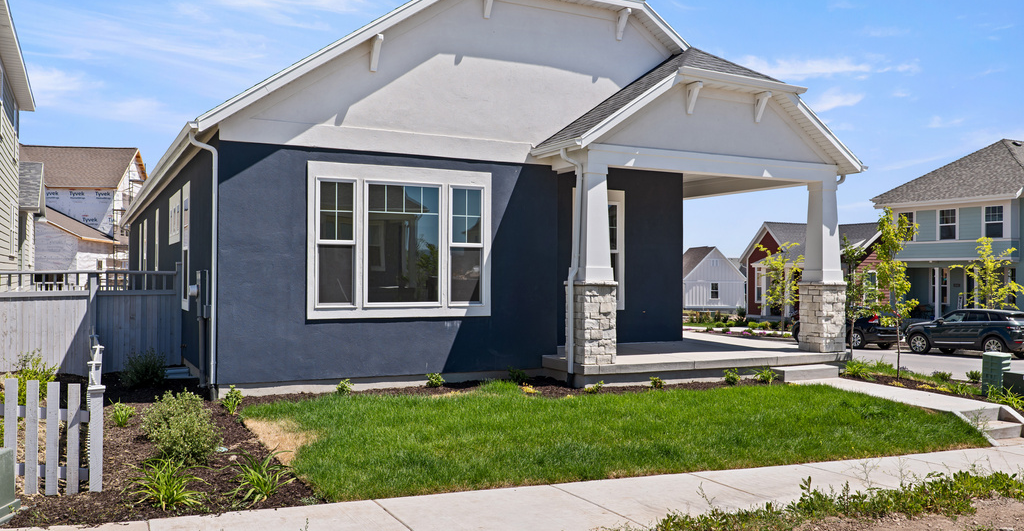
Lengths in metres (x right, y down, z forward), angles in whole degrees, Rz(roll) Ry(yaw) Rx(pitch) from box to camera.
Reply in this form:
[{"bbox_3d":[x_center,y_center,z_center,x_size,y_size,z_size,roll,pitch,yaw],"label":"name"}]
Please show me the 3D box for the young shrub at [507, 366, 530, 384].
[{"bbox_3d":[0.081,1.611,12.500,0.320,0.270,0.310,0,-1,0],"label":"young shrub"}]

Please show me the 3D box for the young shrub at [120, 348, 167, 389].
[{"bbox_3d":[-5.354,1.497,12.400,0.660,0.580,0.640,1,-1,-27],"label":"young shrub"}]

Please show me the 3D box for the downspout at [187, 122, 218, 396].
[{"bbox_3d":[-4.130,-0.062,11.389,0.420,3.600,0.100,1,-1,-27],"label":"downspout"}]

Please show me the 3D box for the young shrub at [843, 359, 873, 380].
[{"bbox_3d":[5.708,1.718,14.100,0.500,0.370,0.500,1,-1,-27],"label":"young shrub"}]

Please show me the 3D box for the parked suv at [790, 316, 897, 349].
[{"bbox_3d":[13.550,2.400,34.500,1.830,1.660,4.530,1,-1,-31],"label":"parked suv"}]

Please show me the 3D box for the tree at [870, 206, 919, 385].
[{"bbox_3d":[6.201,0.469,13.800,0.780,2.760,0.780,1,-1,-27],"label":"tree"}]

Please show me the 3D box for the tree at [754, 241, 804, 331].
[{"bbox_3d":[12.333,0.988,39.200,2.300,4.300,2.300,1,-1,-27],"label":"tree"}]

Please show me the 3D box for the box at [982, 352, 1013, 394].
[{"bbox_3d":[7.014,1.570,12.350,0.280,0.620,0.360,1,-1,-27],"label":"box"}]

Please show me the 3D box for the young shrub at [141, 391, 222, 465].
[{"bbox_3d":[-3.195,1.566,8.250,0.790,0.710,0.760,1,-1,-27],"label":"young shrub"}]

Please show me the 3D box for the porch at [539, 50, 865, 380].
[{"bbox_3d":[2.860,-0.918,14.987,5.950,5.450,3.500,1,-1,-27],"label":"porch"}]

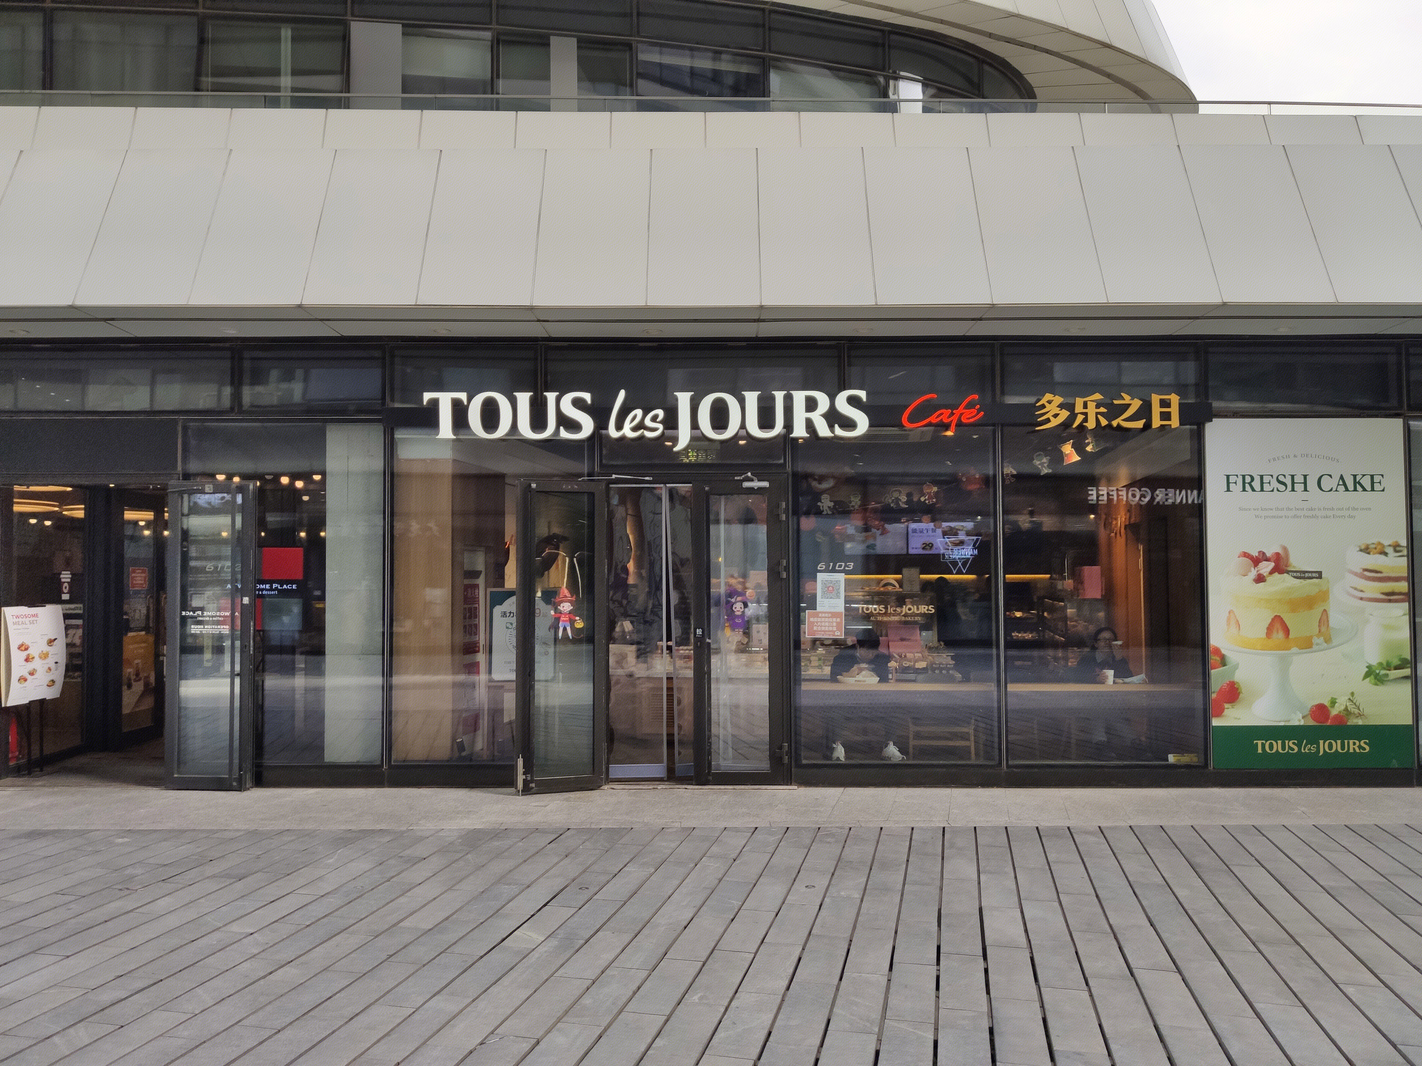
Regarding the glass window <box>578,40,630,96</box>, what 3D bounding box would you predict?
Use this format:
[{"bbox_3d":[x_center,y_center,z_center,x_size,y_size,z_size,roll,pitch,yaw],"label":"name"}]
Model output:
[{"bbox_3d":[-1.194,-5.230,12.100,0.616,0.718,0.070,0,-2,-10],"label":"glass window"}]

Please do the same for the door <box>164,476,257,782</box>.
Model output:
[{"bbox_3d":[-3.817,0.778,8.110,0.653,2.328,0.070,0,-2,10],"label":"door"}]

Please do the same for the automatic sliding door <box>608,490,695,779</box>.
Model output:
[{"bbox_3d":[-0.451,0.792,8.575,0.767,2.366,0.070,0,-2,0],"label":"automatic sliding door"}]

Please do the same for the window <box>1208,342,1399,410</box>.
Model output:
[{"bbox_3d":[4.607,-1.206,8.278,1.472,0.528,0.080,0,-2,0],"label":"window"}]

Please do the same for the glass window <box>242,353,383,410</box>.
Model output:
[{"bbox_3d":[-3.092,-1.174,8.280,1.094,0.463,0.080,0,-2,0],"label":"glass window"}]

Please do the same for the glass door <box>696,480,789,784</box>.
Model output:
[{"bbox_3d":[0.244,0.759,8.226,0.719,2.338,0.070,0,-2,0],"label":"glass door"}]

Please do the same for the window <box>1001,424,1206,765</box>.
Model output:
[{"bbox_3d":[3.033,0.459,8.258,1.585,2.652,0.080,0,-2,0],"label":"window"}]

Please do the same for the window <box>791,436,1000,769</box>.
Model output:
[{"bbox_3d":[1.437,0.476,8.221,1.565,2.613,0.080,0,-2,0],"label":"window"}]

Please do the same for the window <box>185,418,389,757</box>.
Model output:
[{"bbox_3d":[-3.289,0.459,8.223,1.557,2.648,0.080,0,-2,0],"label":"window"}]

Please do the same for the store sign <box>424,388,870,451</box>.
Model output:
[{"bbox_3d":[-0.484,-0.864,8.098,3.386,0.474,0.100,0,-2,0],"label":"store sign"}]

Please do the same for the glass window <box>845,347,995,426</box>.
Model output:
[{"bbox_3d":[1.636,-1.157,8.322,1.140,0.617,0.080,0,-2,0],"label":"glass window"}]

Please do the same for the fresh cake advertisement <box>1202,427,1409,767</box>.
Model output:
[{"bbox_3d":[4.600,0.457,8.217,1.551,2.680,0.030,0,-2,0],"label":"fresh cake advertisement"}]

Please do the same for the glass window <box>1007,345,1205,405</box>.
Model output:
[{"bbox_3d":[3.031,-1.206,8.279,1.541,0.511,0.080,0,-2,0],"label":"glass window"}]

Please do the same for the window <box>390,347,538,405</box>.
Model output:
[{"bbox_3d":[-1.908,-1.197,8.280,1.154,0.494,0.080,0,-2,0],"label":"window"}]

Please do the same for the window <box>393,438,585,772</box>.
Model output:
[{"bbox_3d":[-1.709,0.481,8.258,1.508,2.609,0.080,0,-2,0],"label":"window"}]

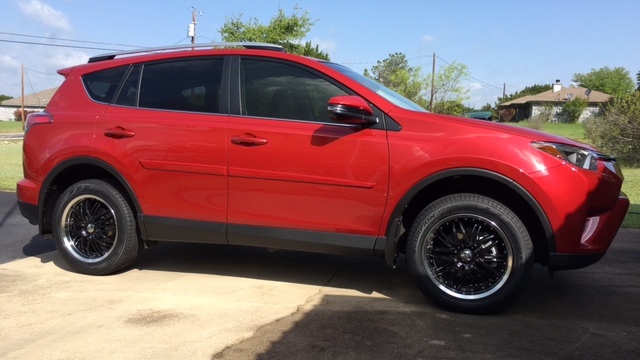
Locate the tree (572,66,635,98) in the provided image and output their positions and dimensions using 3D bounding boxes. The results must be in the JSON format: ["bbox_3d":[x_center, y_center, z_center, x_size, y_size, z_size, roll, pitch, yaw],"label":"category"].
[{"bbox_3d":[39.654,-11.889,75.000,8.670,7.970,8.000,1,6,0],"label":"tree"}]

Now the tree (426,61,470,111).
[{"bbox_3d":[10.700,-7.133,45.000,3.860,5.790,3.700,1,6,0],"label":"tree"}]

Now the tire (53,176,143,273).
[{"bbox_3d":[-1.648,0.344,4.005,0.700,0.700,0.220,2,6,17],"label":"tire"}]

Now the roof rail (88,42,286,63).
[{"bbox_3d":[-0.993,-0.921,3.862,1.630,0.110,0.070,2,6,17],"label":"roof rail"}]

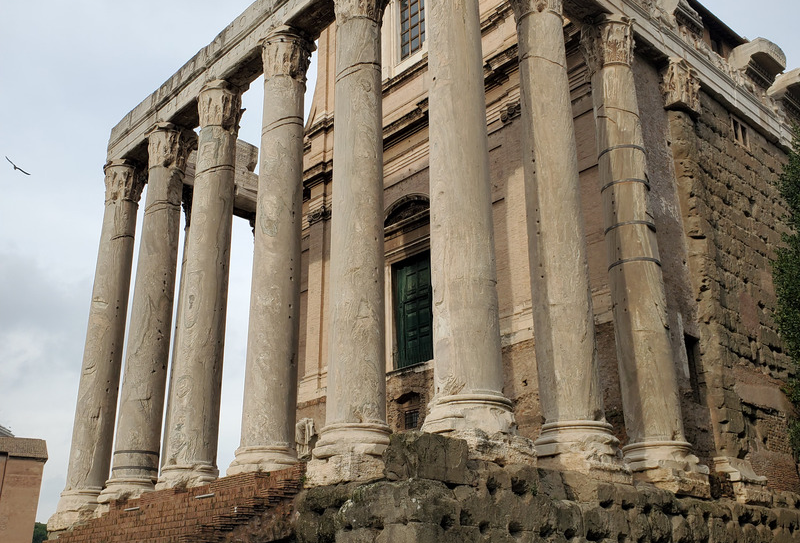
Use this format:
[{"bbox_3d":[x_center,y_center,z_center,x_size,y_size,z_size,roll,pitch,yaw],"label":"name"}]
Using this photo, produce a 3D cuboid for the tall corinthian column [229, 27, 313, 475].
[{"bbox_3d":[-3.690,-0.884,24.177,1.900,14.300,1.900,-1,-22,0],"label":"tall corinthian column"}]

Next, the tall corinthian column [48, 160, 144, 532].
[{"bbox_3d":[-11.749,2.394,32.063,1.900,14.300,1.900,19,-29,-40],"label":"tall corinthian column"}]

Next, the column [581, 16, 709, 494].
[{"bbox_3d":[6.892,-1.110,23.947,1.900,14.300,1.900,19,-29,-40],"label":"column"}]

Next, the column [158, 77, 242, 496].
[{"bbox_3d":[-6.517,0.258,26.922,1.900,14.300,1.900,19,-29,-40],"label":"column"}]

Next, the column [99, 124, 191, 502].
[{"bbox_3d":[-9.082,1.321,29.482,1.900,14.300,1.900,19,-29,-40],"label":"column"}]

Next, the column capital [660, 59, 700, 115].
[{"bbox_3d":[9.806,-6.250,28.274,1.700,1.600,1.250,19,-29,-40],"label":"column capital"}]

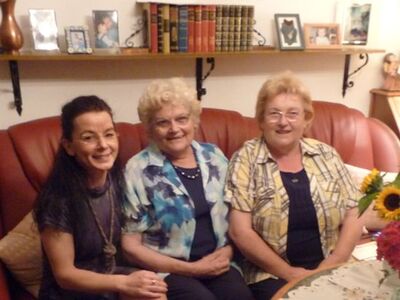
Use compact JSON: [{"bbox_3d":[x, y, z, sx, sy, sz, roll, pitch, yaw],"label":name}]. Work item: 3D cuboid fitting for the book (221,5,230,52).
[{"bbox_3d":[0.102,-0.577,1.555,0.035,0.199,0.140,-4,17,-13],"label":"book"}]

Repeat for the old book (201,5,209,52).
[{"bbox_3d":[0.007,-0.569,1.534,0.034,0.201,0.140,-4,17,-13],"label":"old book"}]

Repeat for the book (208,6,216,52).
[{"bbox_3d":[0.041,-0.572,1.541,0.034,0.203,0.140,-4,17,-13],"label":"book"}]

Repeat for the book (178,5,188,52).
[{"bbox_3d":[-0.089,-0.558,1.513,0.041,0.196,0.140,-4,17,-13],"label":"book"}]

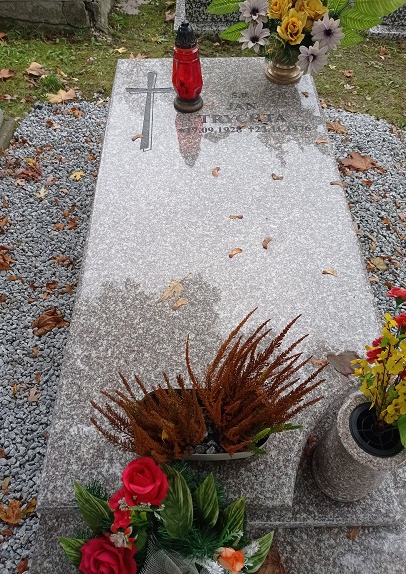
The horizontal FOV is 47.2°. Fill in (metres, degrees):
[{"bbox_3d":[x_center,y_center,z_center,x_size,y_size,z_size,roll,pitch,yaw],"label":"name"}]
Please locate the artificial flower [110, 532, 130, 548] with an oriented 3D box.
[{"bbox_3d":[-0.146,0.448,0.820,0.034,0.022,0.030,-1,53,0],"label":"artificial flower"}]

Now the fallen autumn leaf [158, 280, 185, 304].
[{"bbox_3d":[-0.083,0.018,1.263,0.050,0.010,0.095,20,56,15],"label":"fallen autumn leaf"}]

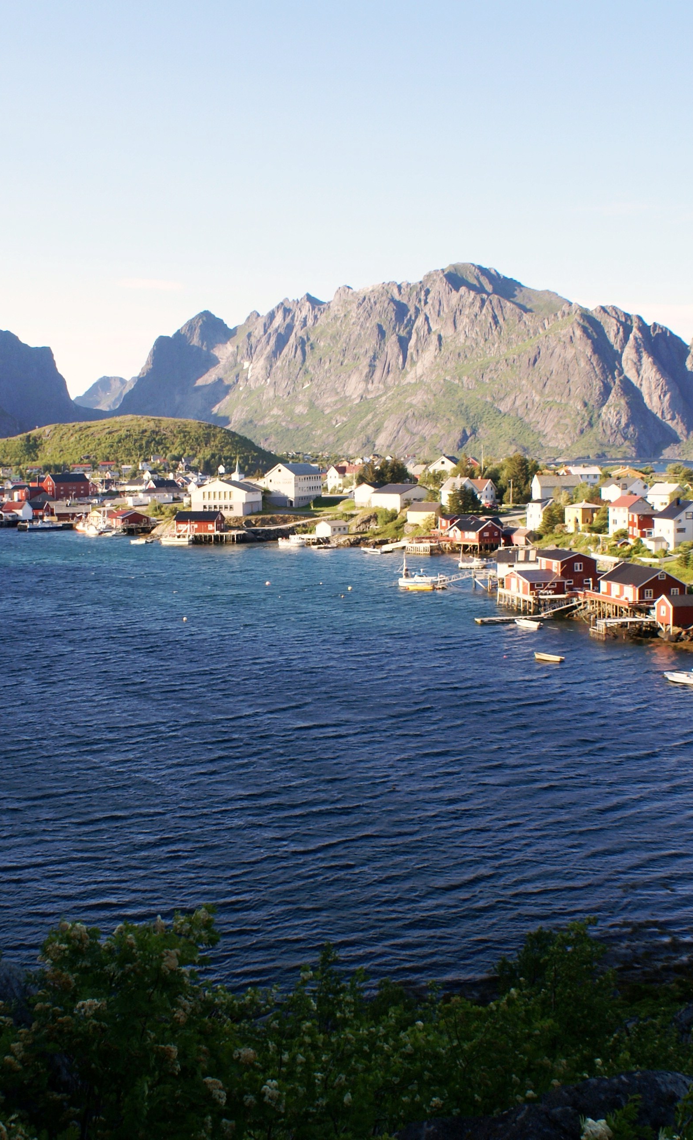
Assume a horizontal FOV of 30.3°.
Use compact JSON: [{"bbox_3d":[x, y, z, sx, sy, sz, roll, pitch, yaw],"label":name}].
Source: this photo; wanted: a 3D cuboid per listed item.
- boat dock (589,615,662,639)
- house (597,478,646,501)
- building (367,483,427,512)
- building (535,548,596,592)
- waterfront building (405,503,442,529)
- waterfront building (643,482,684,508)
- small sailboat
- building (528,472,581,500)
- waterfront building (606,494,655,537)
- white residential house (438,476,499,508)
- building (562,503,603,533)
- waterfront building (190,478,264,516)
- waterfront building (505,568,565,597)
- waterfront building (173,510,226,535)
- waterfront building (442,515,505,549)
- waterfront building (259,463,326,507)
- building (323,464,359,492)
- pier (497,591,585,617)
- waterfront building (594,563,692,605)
[{"bbox_3d":[32.270,6.650,147.690,8.000,2.450,2.800,-1,5,-3],"label":"boat dock"},{"bbox_3d":[72.850,-20.420,336.800,9.000,7.200,10.500,-3,6,-30],"label":"house"},{"bbox_3d":[17.733,-22.359,401.069,12.670,8.450,15.590,-4,6,-32],"label":"building"},{"bbox_3d":[31.220,0.040,180.740,5.700,5.290,8.100,-2,5,-16],"label":"building"},{"bbox_3d":[21.220,-15.100,342.770,7.800,6.000,7.000,1,6,17],"label":"waterfront building"},{"bbox_3d":[73.860,-16.630,295.770,5.800,6.090,9.000,-2,5,-17],"label":"waterfront building"},{"bbox_3d":[15.051,0.063,261.585,8.000,6.700,2.600,-1,5,0],"label":"small sailboat"},{"bbox_3d":[70.293,-27.076,426.001,14.480,8.560,8.560,-2,5,-11],"label":"building"},{"bbox_3d":[57.920,-10.870,260.120,6.200,8.000,10.500,-2,5,-17],"label":"waterfront building"},{"bbox_3d":[35.560,-22.430,371.510,12.500,8.200,10.000,-3,5,-22],"label":"white residential house"},{"bbox_3d":[49.010,-10.950,266.130,5.400,6.140,6.300,-3,6,-25],"label":"building"},{"bbox_3d":[-33.300,-20.110,355.560,16.000,10.230,12.500,1,5,15],"label":"waterfront building"},{"bbox_3d":[31.480,1.830,213.830,6.600,3.600,9.500,-2,6,-15],"label":"waterfront building"},{"bbox_3d":[-42.080,-13.780,366.370,12.000,6.000,8.000,1,5,12],"label":"waterfront building"},{"bbox_3d":[34.458,-9.994,340.385,9.090,6.330,11.040,-5,7,-40],"label":"waterfront building"},{"bbox_3d":[-18.903,-31.134,469.470,12.440,15.380,19.750,3,6,31],"label":"waterfront building"},{"bbox_3d":[-1.630,-34.940,490.820,11.500,9.350,8.500,2,6,25],"label":"building"},{"bbox_3d":[32.120,4.630,212.870,8.800,2.800,14.200,-2,6,-15],"label":"pier"},{"bbox_3d":[46.440,1.850,200.550,8.400,5.100,13.000,-2,5,-13],"label":"waterfront building"}]

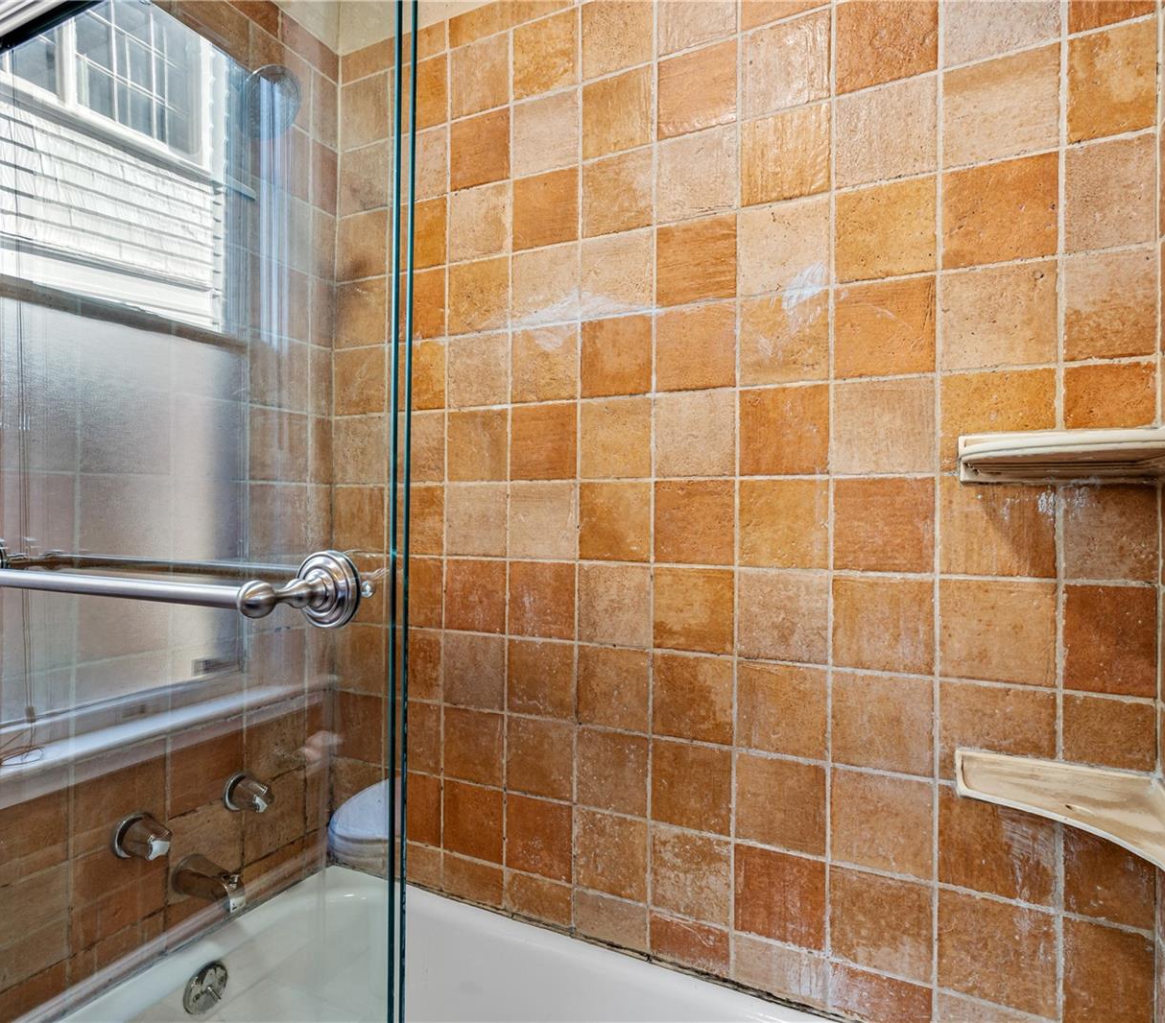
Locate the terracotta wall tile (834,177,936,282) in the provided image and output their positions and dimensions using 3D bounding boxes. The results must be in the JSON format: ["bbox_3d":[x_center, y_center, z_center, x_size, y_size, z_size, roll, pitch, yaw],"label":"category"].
[{"bbox_3d":[0.477,-0.442,1.081,0.146,0.143,0.012,0,-1,26],"label":"terracotta wall tile"}]

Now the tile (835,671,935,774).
[{"bbox_3d":[0.467,0.330,1.063,0.144,0.145,0.012,0,0,26],"label":"tile"}]

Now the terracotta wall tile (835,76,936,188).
[{"bbox_3d":[0.476,-0.591,1.073,0.146,0.144,0.010,0,0,26],"label":"terracotta wall tile"}]

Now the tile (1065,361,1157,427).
[{"bbox_3d":[0.725,-0.130,0.939,0.100,0.144,0.012,0,0,26],"label":"tile"}]

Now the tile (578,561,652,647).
[{"bbox_3d":[0.059,0.174,1.265,0.142,0.146,0.012,0,0,26],"label":"tile"}]

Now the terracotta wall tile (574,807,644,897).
[{"bbox_3d":[0.056,0.636,1.268,0.145,0.147,0.010,0,0,26],"label":"terracotta wall tile"}]

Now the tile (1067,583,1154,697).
[{"bbox_3d":[0.725,0.177,0.942,0.101,0.147,0.010,0,0,26],"label":"tile"}]

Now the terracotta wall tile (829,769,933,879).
[{"bbox_3d":[0.468,0.486,1.074,0.147,0.144,0.012,0,-1,26],"label":"terracotta wall tile"}]

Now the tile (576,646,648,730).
[{"bbox_3d":[0.058,0.328,1.264,0.142,0.145,0.012,0,0,26],"label":"tile"}]

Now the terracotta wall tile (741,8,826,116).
[{"bbox_3d":[0.338,-0.737,1.133,0.145,0.142,0.011,0,0,26],"label":"terracotta wall tile"}]

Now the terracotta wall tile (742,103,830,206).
[{"bbox_3d":[0.337,-0.587,1.133,0.144,0.143,0.012,0,-1,26],"label":"terracotta wall tile"}]

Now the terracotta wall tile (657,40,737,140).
[{"bbox_3d":[0.202,-0.739,1.202,0.143,0.141,0.012,0,-1,26],"label":"terracotta wall tile"}]

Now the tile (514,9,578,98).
[{"bbox_3d":[-0.069,-0.891,1.336,0.146,0.145,0.012,0,0,26],"label":"tile"}]

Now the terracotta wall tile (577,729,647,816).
[{"bbox_3d":[0.056,0.481,1.277,0.143,0.142,0.012,0,-1,26],"label":"terracotta wall tile"}]

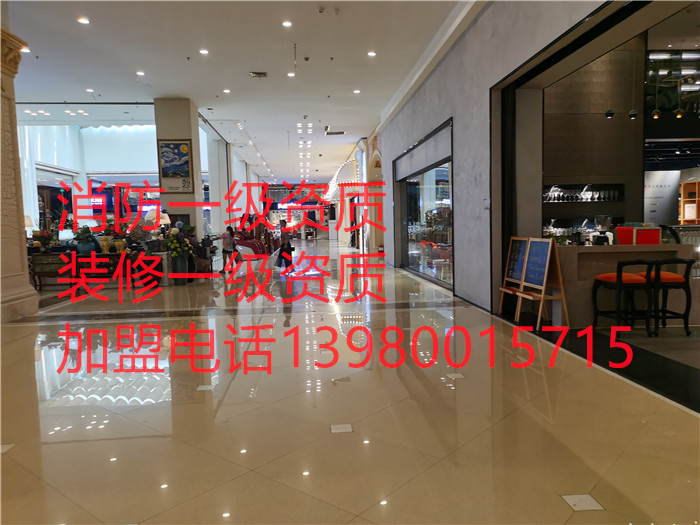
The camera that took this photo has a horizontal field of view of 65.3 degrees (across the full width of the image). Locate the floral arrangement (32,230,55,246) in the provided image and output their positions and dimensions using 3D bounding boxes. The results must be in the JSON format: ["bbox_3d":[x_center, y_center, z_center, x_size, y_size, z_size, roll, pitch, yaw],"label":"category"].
[{"bbox_3d":[-7.692,-0.602,13.703,0.480,0.402,0.440,-2,4,-5],"label":"floral arrangement"}]

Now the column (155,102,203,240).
[{"bbox_3d":[-5.201,-2.264,16.927,1.028,5.197,1.320,-2,4,-4],"label":"column"}]

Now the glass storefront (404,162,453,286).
[{"bbox_3d":[1.943,-0.982,14.325,0.150,2.750,5.900,-2,4,-5],"label":"glass storefront"}]

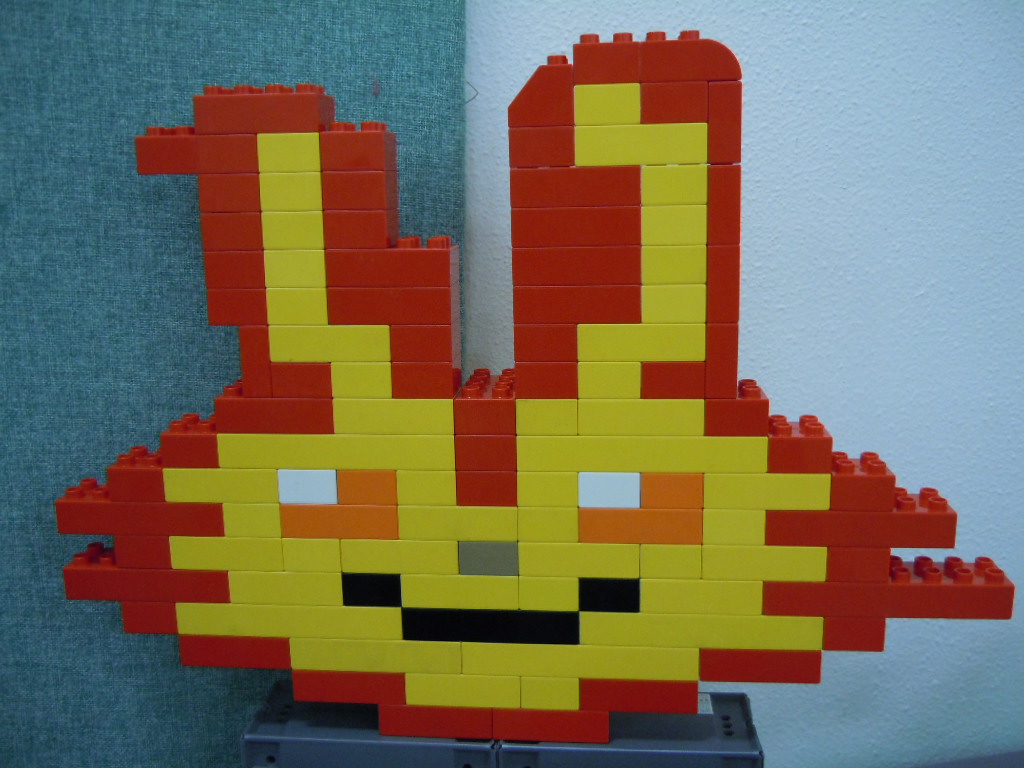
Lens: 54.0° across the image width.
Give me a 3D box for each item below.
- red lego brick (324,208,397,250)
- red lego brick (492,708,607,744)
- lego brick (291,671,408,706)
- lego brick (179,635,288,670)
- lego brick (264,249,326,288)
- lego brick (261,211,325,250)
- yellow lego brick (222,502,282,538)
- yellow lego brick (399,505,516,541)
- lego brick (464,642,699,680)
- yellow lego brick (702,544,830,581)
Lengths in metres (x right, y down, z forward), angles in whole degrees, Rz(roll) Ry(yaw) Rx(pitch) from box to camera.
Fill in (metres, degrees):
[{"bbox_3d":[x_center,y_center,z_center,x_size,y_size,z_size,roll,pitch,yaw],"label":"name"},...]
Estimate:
[{"bbox_3d":[-0.078,-0.081,0.523,0.032,0.020,0.032,0,11,5],"label":"red lego brick"},{"bbox_3d":[0.022,0.184,0.566,0.064,0.020,0.032,0,11,5],"label":"red lego brick"},{"bbox_3d":[-0.089,0.165,0.575,0.064,0.021,0.032,0,11,6],"label":"lego brick"},{"bbox_3d":[-0.153,0.145,0.575,0.064,0.023,0.032,0,11,6],"label":"lego brick"},{"bbox_3d":[-0.109,-0.063,0.531,0.032,0.021,0.032,0,11,5],"label":"lego brick"},{"bbox_3d":[-0.109,-0.081,0.525,0.032,0.021,0.032,0,10,6],"label":"lego brick"},{"bbox_3d":[-0.139,0.071,0.561,0.032,0.021,0.032,0,11,5],"label":"yellow lego brick"},{"bbox_3d":[-0.027,0.070,0.551,0.064,0.021,0.032,0,11,5],"label":"yellow lego brick"},{"bbox_3d":[0.038,0.144,0.555,0.128,0.021,0.032,0,11,6],"label":"lego brick"},{"bbox_3d":[0.133,0.089,0.539,0.064,0.021,0.032,0,11,5],"label":"yellow lego brick"}]

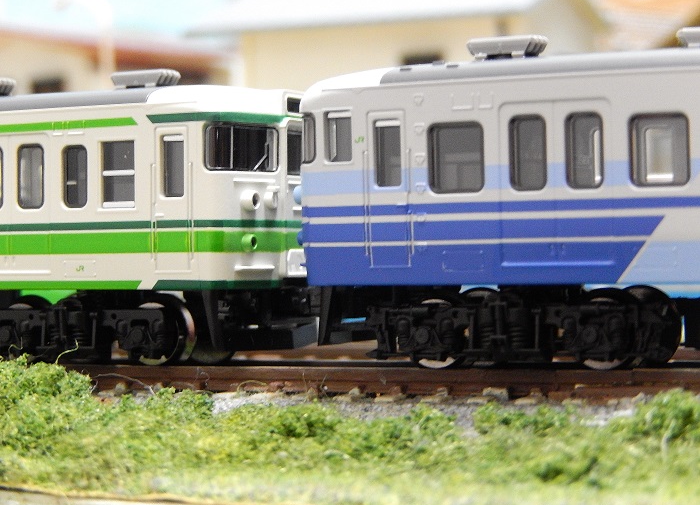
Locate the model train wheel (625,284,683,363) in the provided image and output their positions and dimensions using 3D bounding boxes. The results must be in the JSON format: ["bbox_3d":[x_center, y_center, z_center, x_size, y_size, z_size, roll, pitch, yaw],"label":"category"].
[{"bbox_3d":[0.024,0.006,0.158,0.007,0.007,0.002,-1,-1,26],"label":"model train wheel"}]

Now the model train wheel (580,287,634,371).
[{"bbox_3d":[0.020,0.006,0.150,0.007,0.007,0.002,-1,-1,26],"label":"model train wheel"}]

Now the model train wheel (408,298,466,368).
[{"bbox_3d":[0.007,0.007,0.156,0.007,0.007,0.002,-1,-1,26],"label":"model train wheel"}]

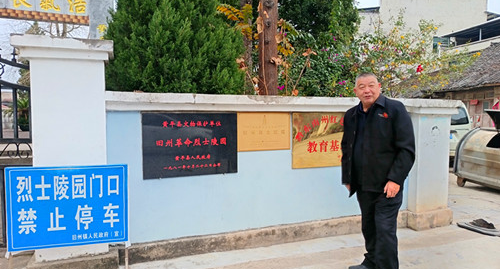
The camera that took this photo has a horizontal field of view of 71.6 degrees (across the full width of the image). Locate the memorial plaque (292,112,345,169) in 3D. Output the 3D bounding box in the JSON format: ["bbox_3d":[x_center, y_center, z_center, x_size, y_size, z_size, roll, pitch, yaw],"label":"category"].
[{"bbox_3d":[0.888,0.067,3.920,0.910,0.610,0.030,-1,3,-21],"label":"memorial plaque"}]

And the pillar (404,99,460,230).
[{"bbox_3d":[2.224,0.363,4.559,0.640,1.580,0.600,-1,3,-21],"label":"pillar"}]

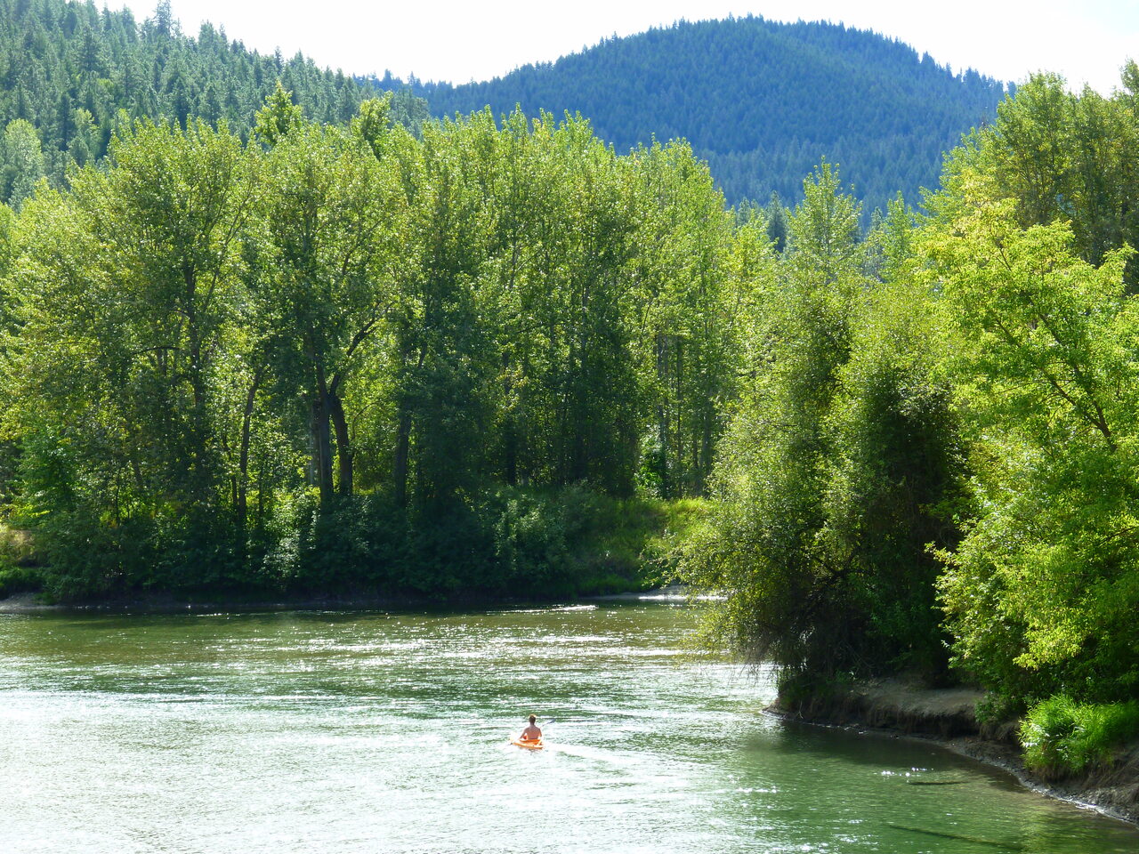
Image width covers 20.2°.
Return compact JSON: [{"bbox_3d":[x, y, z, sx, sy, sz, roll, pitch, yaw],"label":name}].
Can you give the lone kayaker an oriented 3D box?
[{"bbox_3d":[-1.064,8.119,85.400,0.600,0.870,1.020,0,0,-18],"label":"lone kayaker"}]

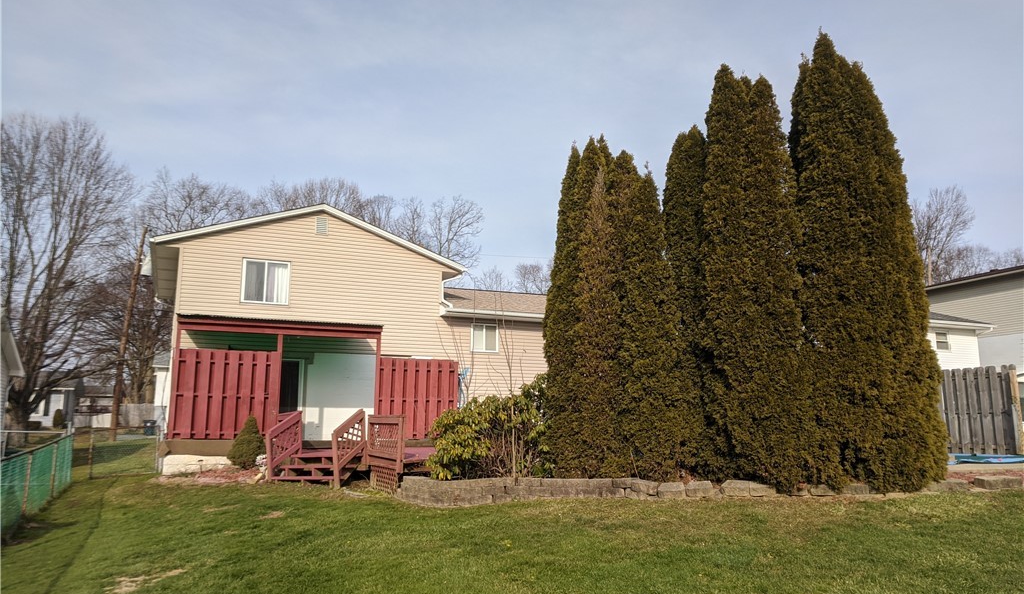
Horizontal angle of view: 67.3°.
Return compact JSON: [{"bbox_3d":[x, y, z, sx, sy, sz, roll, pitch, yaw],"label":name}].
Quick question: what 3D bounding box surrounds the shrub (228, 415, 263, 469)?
[{"bbox_3d":[-5.508,3.014,15.896,0.703,1.117,0.703,0,-9,0],"label":"shrub"}]

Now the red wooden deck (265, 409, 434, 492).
[{"bbox_3d":[-2.892,2.875,14.723,3.450,1.411,4.841,3,-9,-19],"label":"red wooden deck"}]

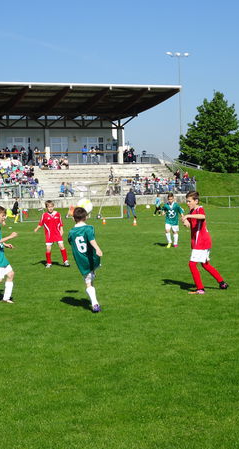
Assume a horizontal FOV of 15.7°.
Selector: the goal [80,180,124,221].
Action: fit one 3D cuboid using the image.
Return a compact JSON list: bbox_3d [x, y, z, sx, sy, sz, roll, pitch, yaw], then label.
[{"bbox_3d":[-1.449,-1.364,49.451,1.400,2.050,5.100,-3,2,-22],"label":"goal"}]

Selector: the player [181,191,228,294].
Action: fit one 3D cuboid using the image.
[{"bbox_3d":[1.149,0.231,11.678,0.580,1.380,0.450,-2,2,6],"label":"player"}]

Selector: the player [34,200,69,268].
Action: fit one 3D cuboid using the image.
[{"bbox_3d":[-1.312,0.170,16.657,0.600,1.290,0.380,-2,2,-6],"label":"player"}]

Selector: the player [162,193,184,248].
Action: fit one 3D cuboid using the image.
[{"bbox_3d":[1.316,-0.103,21.203,0.530,1.360,0.360,-2,2,7],"label":"player"}]

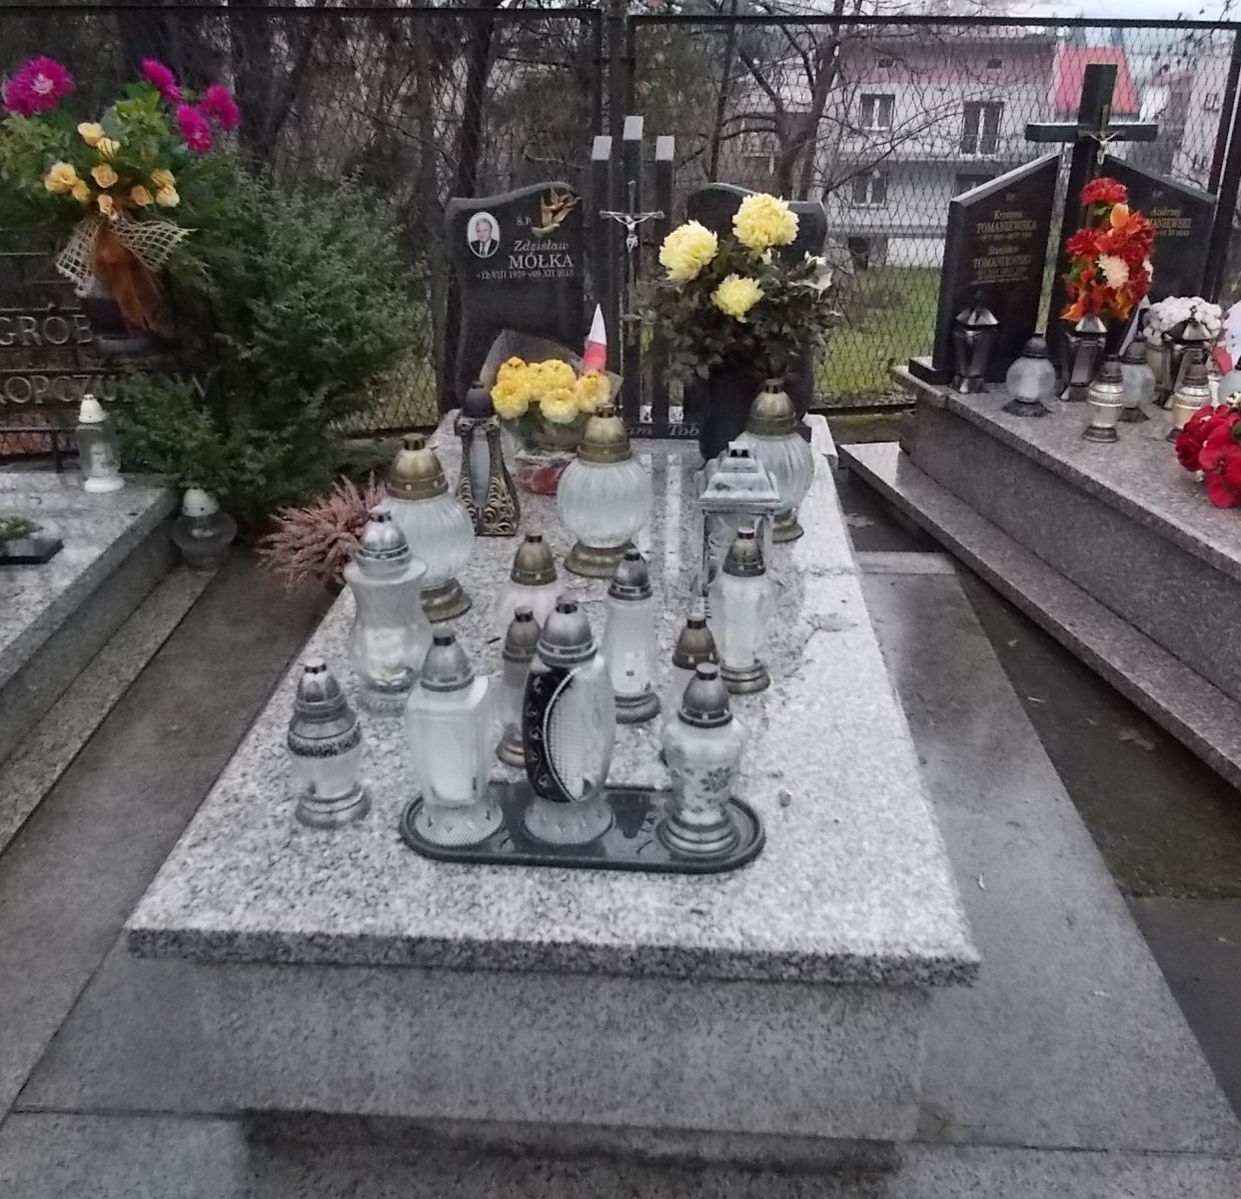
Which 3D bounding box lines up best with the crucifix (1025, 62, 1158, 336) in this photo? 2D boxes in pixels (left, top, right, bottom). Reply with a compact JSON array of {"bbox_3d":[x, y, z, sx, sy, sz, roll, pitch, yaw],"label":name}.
[{"bbox_3d":[1.331,-1.140,3.554,0.409,0.809,0.078,-6,26,-11],"label":"crucifix"}]

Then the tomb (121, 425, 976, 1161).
[{"bbox_3d":[-0.030,0.119,2.356,0.975,0.370,2.028,1,25,3],"label":"tomb"}]

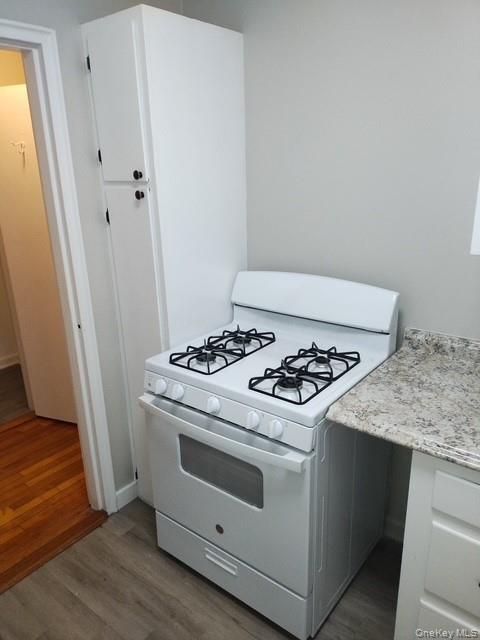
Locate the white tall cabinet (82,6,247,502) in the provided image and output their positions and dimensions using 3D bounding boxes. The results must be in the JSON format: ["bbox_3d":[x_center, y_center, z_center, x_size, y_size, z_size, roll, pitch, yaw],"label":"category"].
[{"bbox_3d":[-0.256,-0.122,2.135,0.345,2.120,0.525,13,24,37],"label":"white tall cabinet"}]

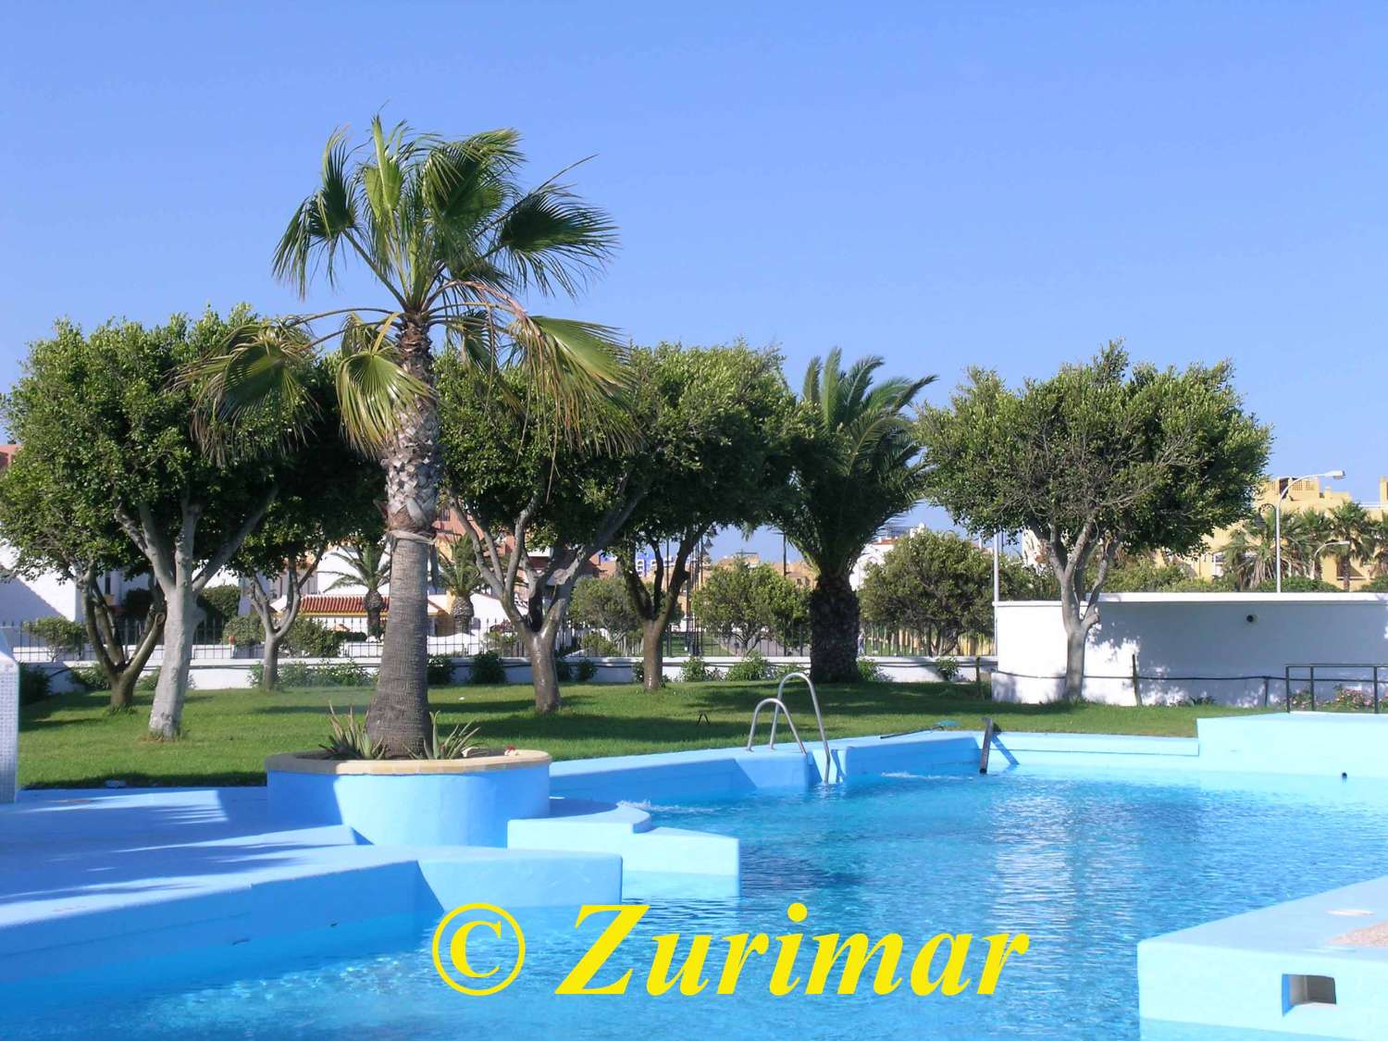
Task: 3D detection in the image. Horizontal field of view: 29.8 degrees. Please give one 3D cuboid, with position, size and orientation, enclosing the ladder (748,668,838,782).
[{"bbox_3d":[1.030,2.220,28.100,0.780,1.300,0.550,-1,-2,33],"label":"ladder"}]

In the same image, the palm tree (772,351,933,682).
[{"bbox_3d":[2.746,-0.080,48.000,3.395,6.131,3.400,0,-2,0],"label":"palm tree"}]

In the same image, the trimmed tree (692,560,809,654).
[{"bbox_3d":[1.528,2.486,72.000,3.265,2.786,3.100,0,-2,0],"label":"trimmed tree"}]

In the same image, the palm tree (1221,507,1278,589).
[{"bbox_3d":[19.490,1.872,90.000,2.696,4.681,2.700,0,-2,0],"label":"palm tree"}]

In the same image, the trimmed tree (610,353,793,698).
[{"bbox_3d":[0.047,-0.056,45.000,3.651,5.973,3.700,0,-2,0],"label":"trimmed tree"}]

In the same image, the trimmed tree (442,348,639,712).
[{"bbox_3d":[-2.180,0.194,37.300,3.073,5.090,3.200,0,-2,0],"label":"trimmed tree"}]

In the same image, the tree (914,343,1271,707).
[{"bbox_3d":[6.363,0.009,41.500,5.491,5.698,5.000,0,-2,0],"label":"tree"}]

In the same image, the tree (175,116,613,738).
[{"bbox_3d":[-2.066,-0.604,18.600,3.072,4.574,2.900,0,-2,0],"label":"tree"}]

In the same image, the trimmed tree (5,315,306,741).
[{"bbox_3d":[-6.378,0.039,31.000,3.663,5.043,3.500,0,-2,0],"label":"trimmed tree"}]

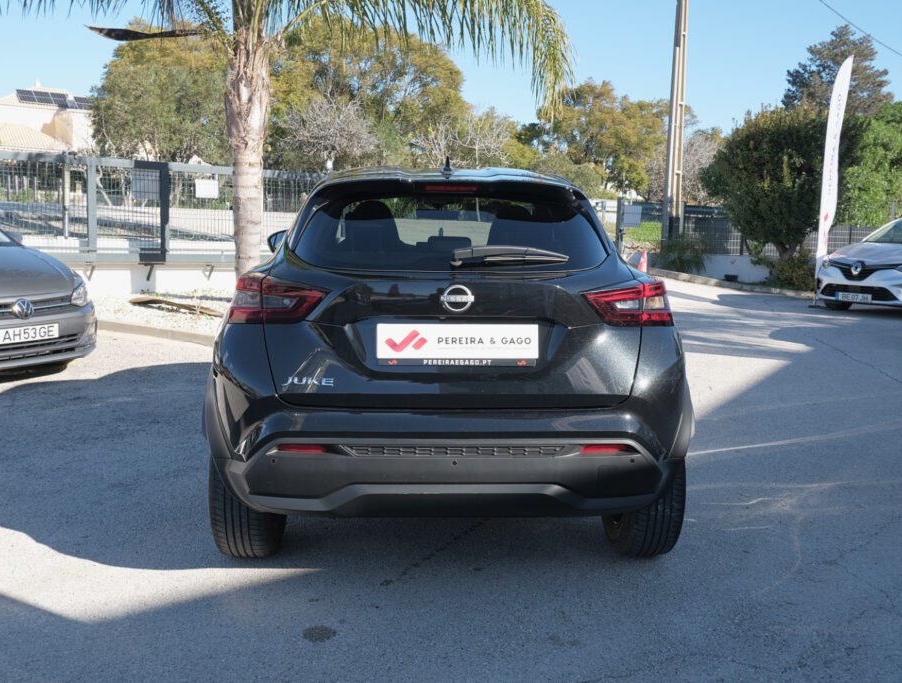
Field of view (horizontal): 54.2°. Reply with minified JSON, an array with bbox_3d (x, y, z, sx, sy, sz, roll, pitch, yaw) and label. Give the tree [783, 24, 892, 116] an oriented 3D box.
[{"bbox_3d":[18.349,-10.012,42.721,5.600,10.276,5.500,1,8,0],"label":"tree"}]

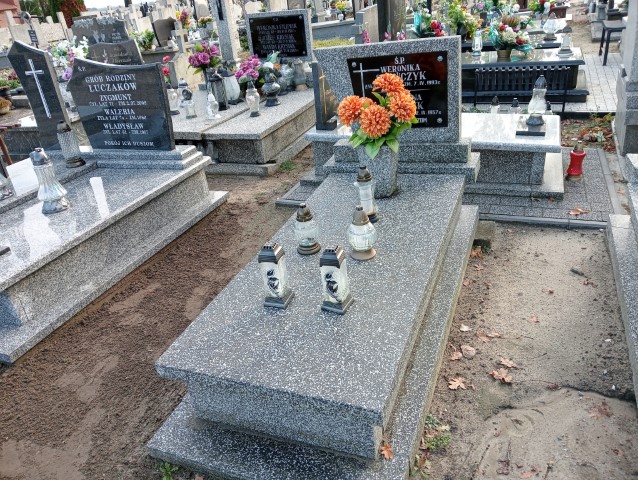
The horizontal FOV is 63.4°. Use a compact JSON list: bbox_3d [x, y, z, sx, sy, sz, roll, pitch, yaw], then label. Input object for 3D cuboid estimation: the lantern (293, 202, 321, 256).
[{"bbox_3d":[-0.056,-0.060,2.291,0.112,0.219,0.112,-6,28,3],"label":"lantern"}]

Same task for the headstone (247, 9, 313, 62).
[{"bbox_3d":[-0.488,-2.551,6.505,0.800,0.643,0.110,10,31,31],"label":"headstone"}]

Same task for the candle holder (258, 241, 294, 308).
[{"bbox_3d":[-0.167,0.124,1.941,0.093,0.249,0.095,6,31,24],"label":"candle holder"}]

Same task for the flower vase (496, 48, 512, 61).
[{"bbox_3d":[2.238,-2.260,6.224,0.170,0.130,0.170,4,29,22],"label":"flower vase"}]

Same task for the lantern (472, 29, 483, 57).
[{"bbox_3d":[2.005,-2.500,6.545,0.120,0.323,0.120,4,29,22],"label":"lantern"}]

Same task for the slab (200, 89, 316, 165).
[{"bbox_3d":[-0.421,-1.192,5.146,0.592,0.265,1.750,4,30,22],"label":"slab"}]

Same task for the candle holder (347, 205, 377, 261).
[{"bbox_3d":[0.180,-0.046,2.202,0.122,0.220,0.122,4,30,22],"label":"candle holder"}]

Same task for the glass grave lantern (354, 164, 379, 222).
[{"bbox_3d":[0.230,-0.220,2.455,0.092,0.274,0.092,4,30,22],"label":"glass grave lantern"}]

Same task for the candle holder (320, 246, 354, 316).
[{"bbox_3d":[0.055,0.134,1.870,0.092,0.245,0.092,9,32,29],"label":"candle holder"}]

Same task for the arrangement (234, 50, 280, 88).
[{"bbox_3d":[-0.709,-1.955,5.958,0.430,0.410,0.330,4,29,22],"label":"arrangement"}]

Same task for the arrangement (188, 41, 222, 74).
[{"bbox_3d":[-1.336,-2.148,6.079,0.310,0.360,0.280,4,29,22],"label":"arrangement"}]

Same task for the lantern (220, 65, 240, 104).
[{"bbox_3d":[-0.923,-1.647,5.452,0.175,0.370,0.175,4,30,22],"label":"lantern"}]

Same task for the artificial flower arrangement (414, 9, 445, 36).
[{"bbox_3d":[1.658,-3.241,7.753,0.440,0.430,0.360,4,29,22],"label":"artificial flower arrangement"}]

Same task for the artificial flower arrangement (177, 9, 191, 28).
[{"bbox_3d":[-2.109,-3.448,8.041,0.240,0.350,0.220,4,30,22],"label":"artificial flower arrangement"}]

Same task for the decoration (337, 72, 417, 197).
[{"bbox_3d":[0.310,-0.499,2.620,0.385,0.590,0.330,4,30,22],"label":"decoration"}]

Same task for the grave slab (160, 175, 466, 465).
[{"bbox_3d":[0.143,0.165,2.367,0.799,0.296,1.740,4,30,22],"label":"grave slab"}]

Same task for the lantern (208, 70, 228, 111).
[{"bbox_3d":[-1.097,-1.670,5.714,0.150,0.408,0.150,4,29,22],"label":"lantern"}]

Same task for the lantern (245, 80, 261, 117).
[{"bbox_3d":[-0.631,-1.341,4.861,0.125,0.315,0.125,4,30,22],"label":"lantern"}]

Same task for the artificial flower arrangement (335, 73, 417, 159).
[{"bbox_3d":[0.285,-0.617,2.562,0.385,0.400,0.330,4,30,22],"label":"artificial flower arrangement"}]

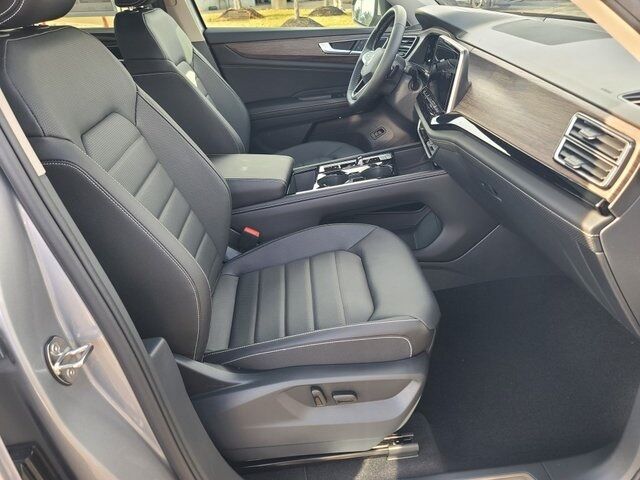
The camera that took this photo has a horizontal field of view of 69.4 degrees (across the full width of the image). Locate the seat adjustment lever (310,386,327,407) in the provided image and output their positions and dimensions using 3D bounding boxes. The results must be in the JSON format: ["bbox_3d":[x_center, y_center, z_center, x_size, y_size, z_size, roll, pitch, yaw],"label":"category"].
[{"bbox_3d":[-0.003,0.358,1.062,0.024,0.049,0.019,-14,28,8],"label":"seat adjustment lever"}]

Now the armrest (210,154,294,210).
[{"bbox_3d":[-0.255,-0.190,1.461,0.330,0.095,0.230,0,29,0],"label":"armrest"}]

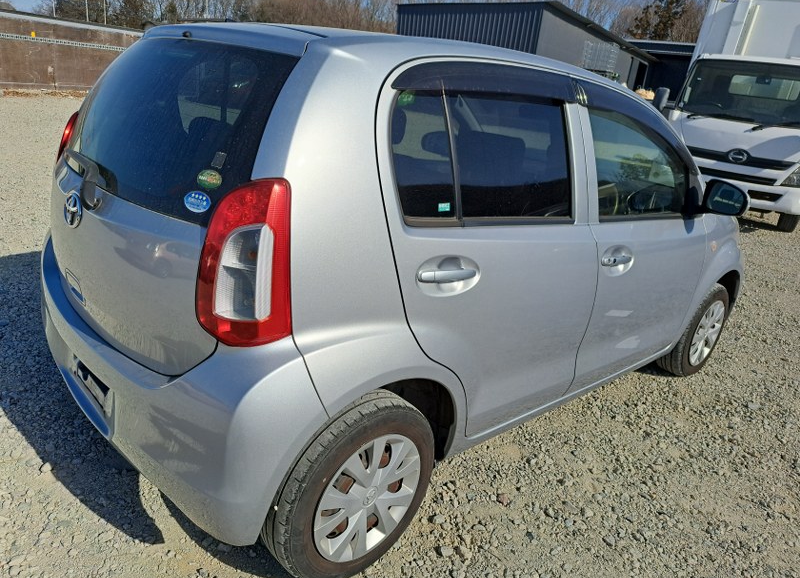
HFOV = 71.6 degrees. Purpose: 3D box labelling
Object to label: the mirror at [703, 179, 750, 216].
[{"bbox_3d":[1.411,-0.395,2.386,0.110,0.138,0.180,-6,22,-31],"label":"mirror"}]

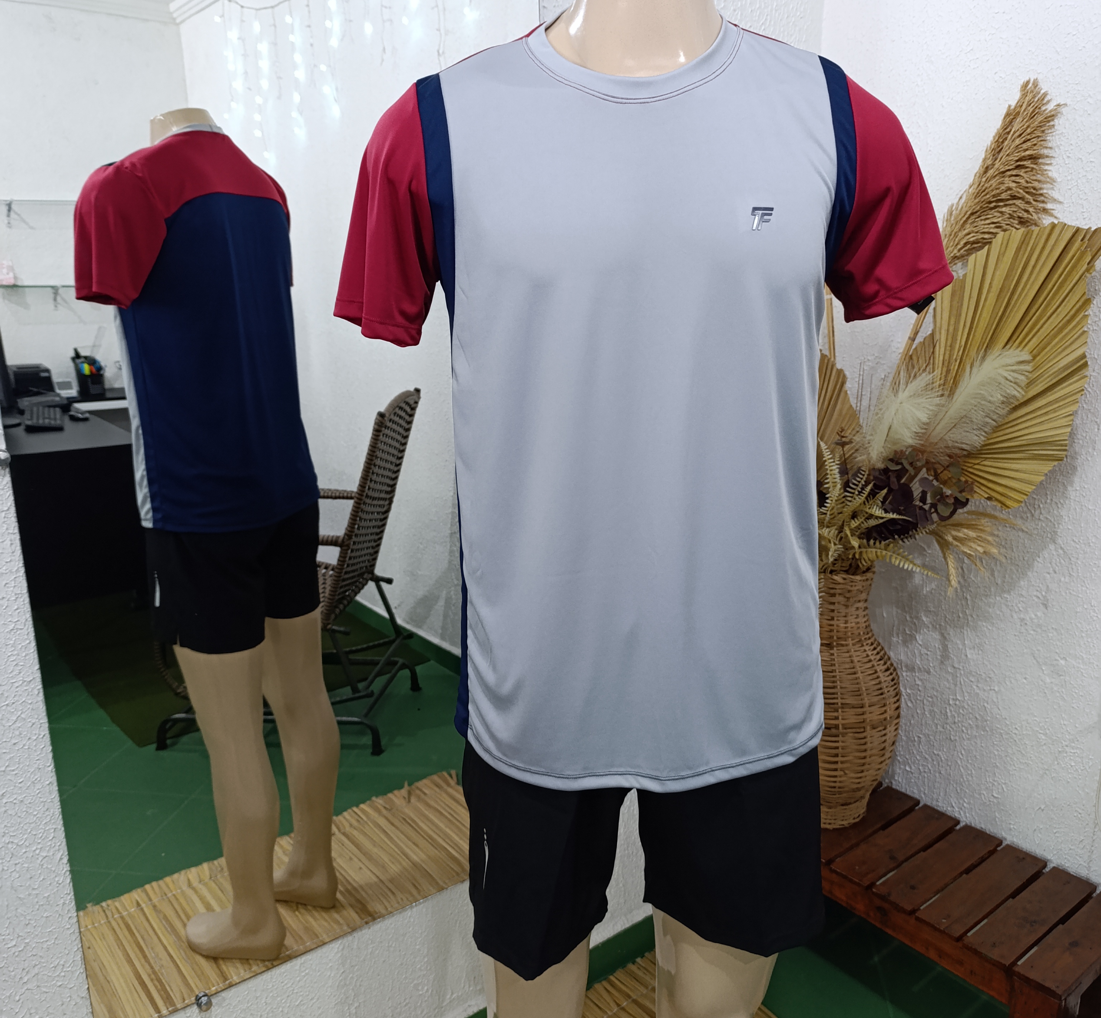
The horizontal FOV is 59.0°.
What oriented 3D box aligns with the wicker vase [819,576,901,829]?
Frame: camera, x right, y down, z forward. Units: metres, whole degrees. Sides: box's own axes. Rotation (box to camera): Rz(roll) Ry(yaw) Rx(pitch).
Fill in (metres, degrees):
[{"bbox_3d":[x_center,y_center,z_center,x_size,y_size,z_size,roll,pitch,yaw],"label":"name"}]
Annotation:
[{"bbox_3d":[0.537,0.344,1.815,0.235,0.485,0.235,-12,18,-36],"label":"wicker vase"}]

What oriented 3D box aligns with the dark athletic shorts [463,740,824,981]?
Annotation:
[{"bbox_3d":[0.097,0.255,0.996,0.370,0.400,0.270,-2,15,-5],"label":"dark athletic shorts"}]

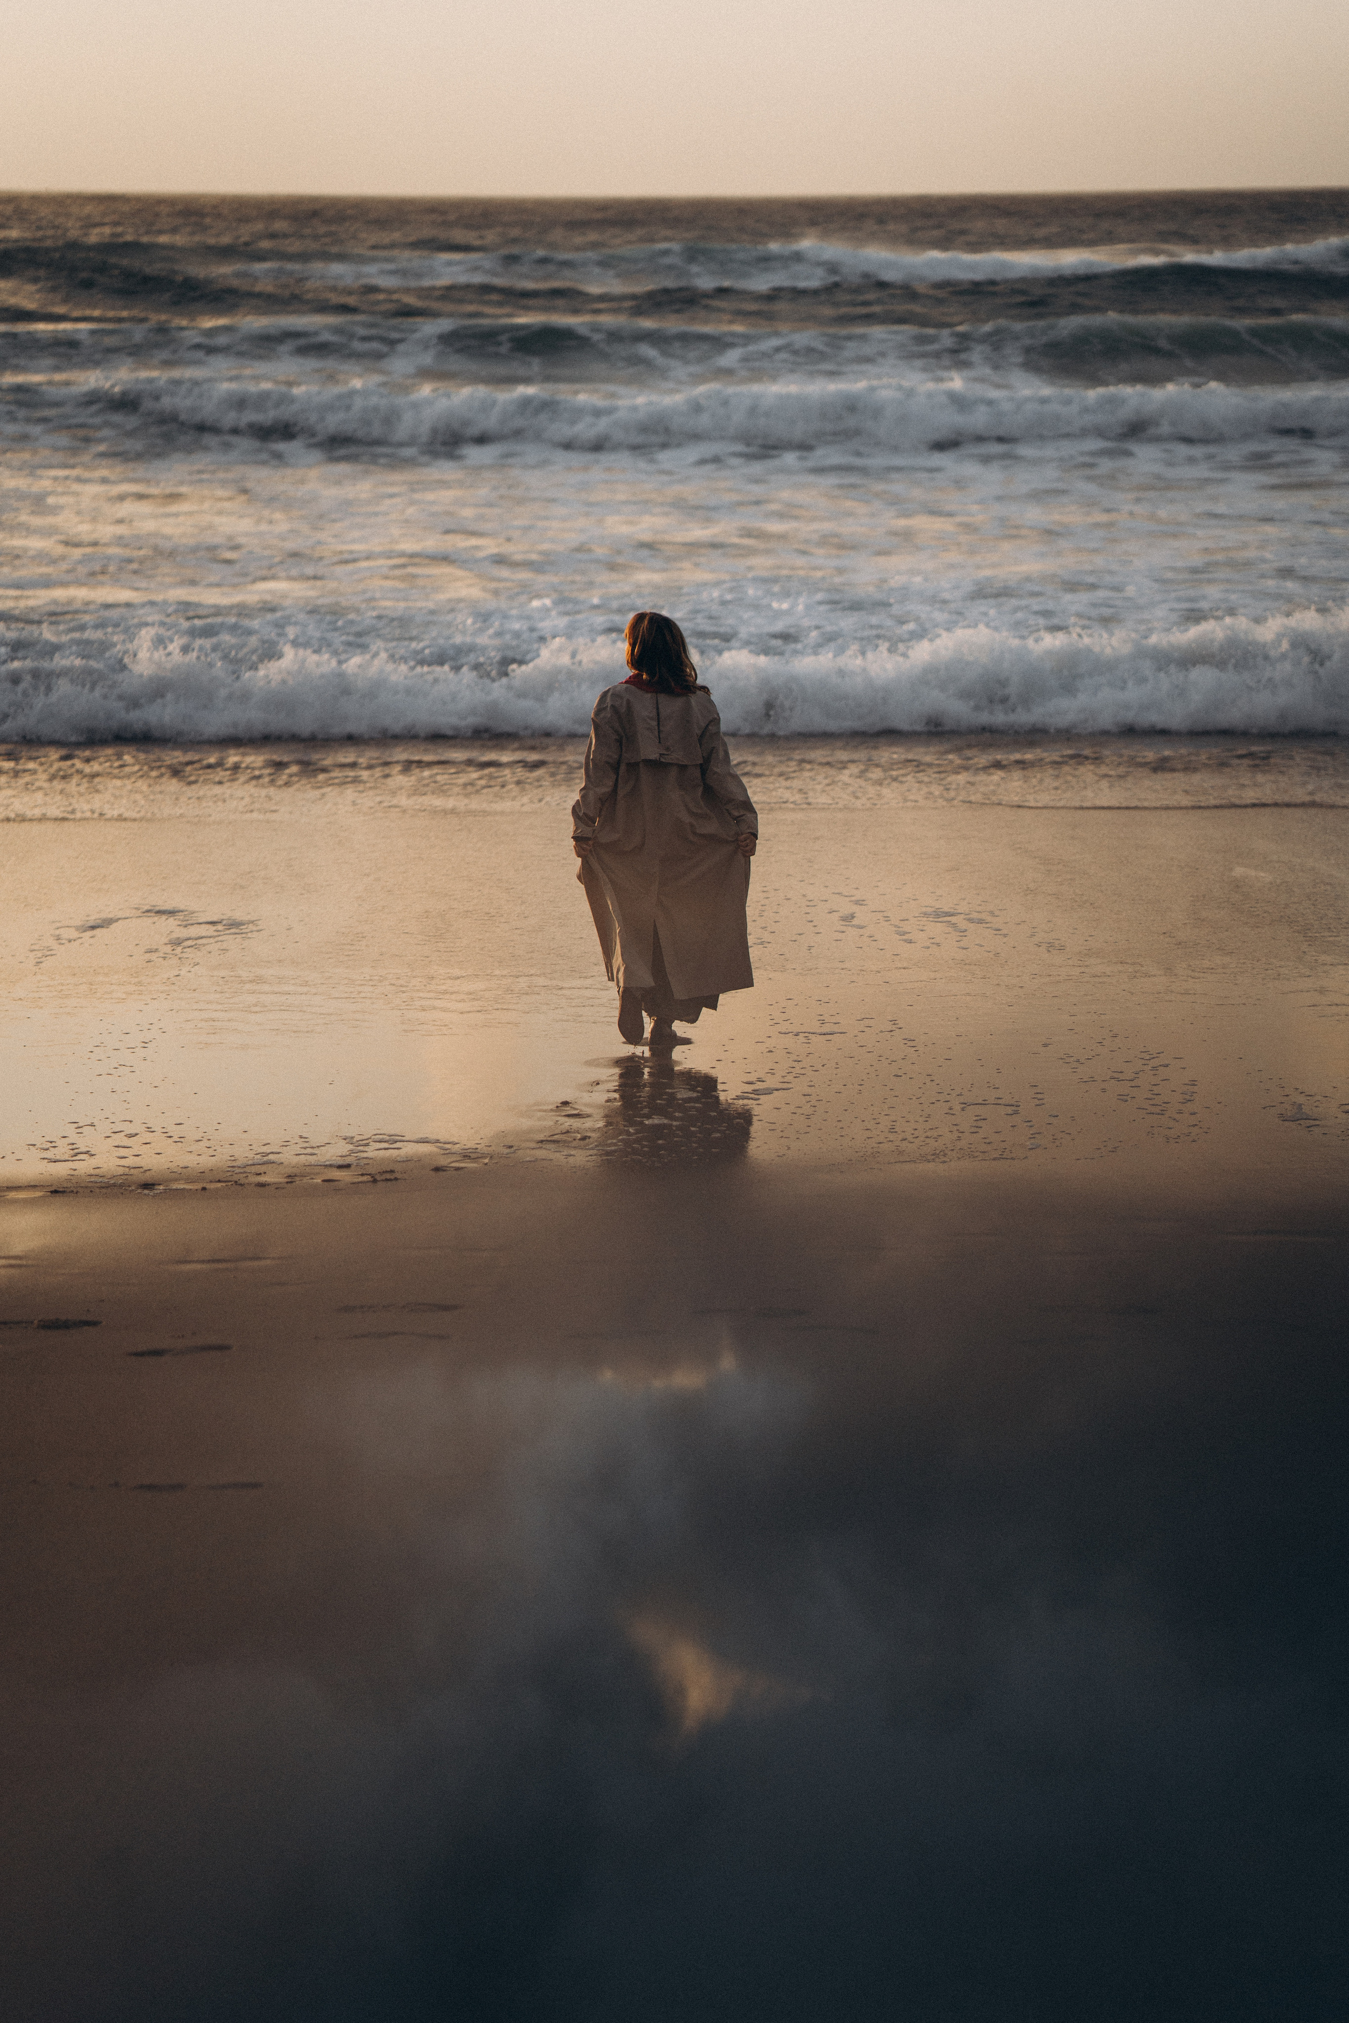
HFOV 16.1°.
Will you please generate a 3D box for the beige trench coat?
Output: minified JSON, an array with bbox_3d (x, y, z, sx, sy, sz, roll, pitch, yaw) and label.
[{"bbox_3d":[-0.036,-0.656,18.190,0.690,1.200,0.480,-1,10,-3],"label":"beige trench coat"}]

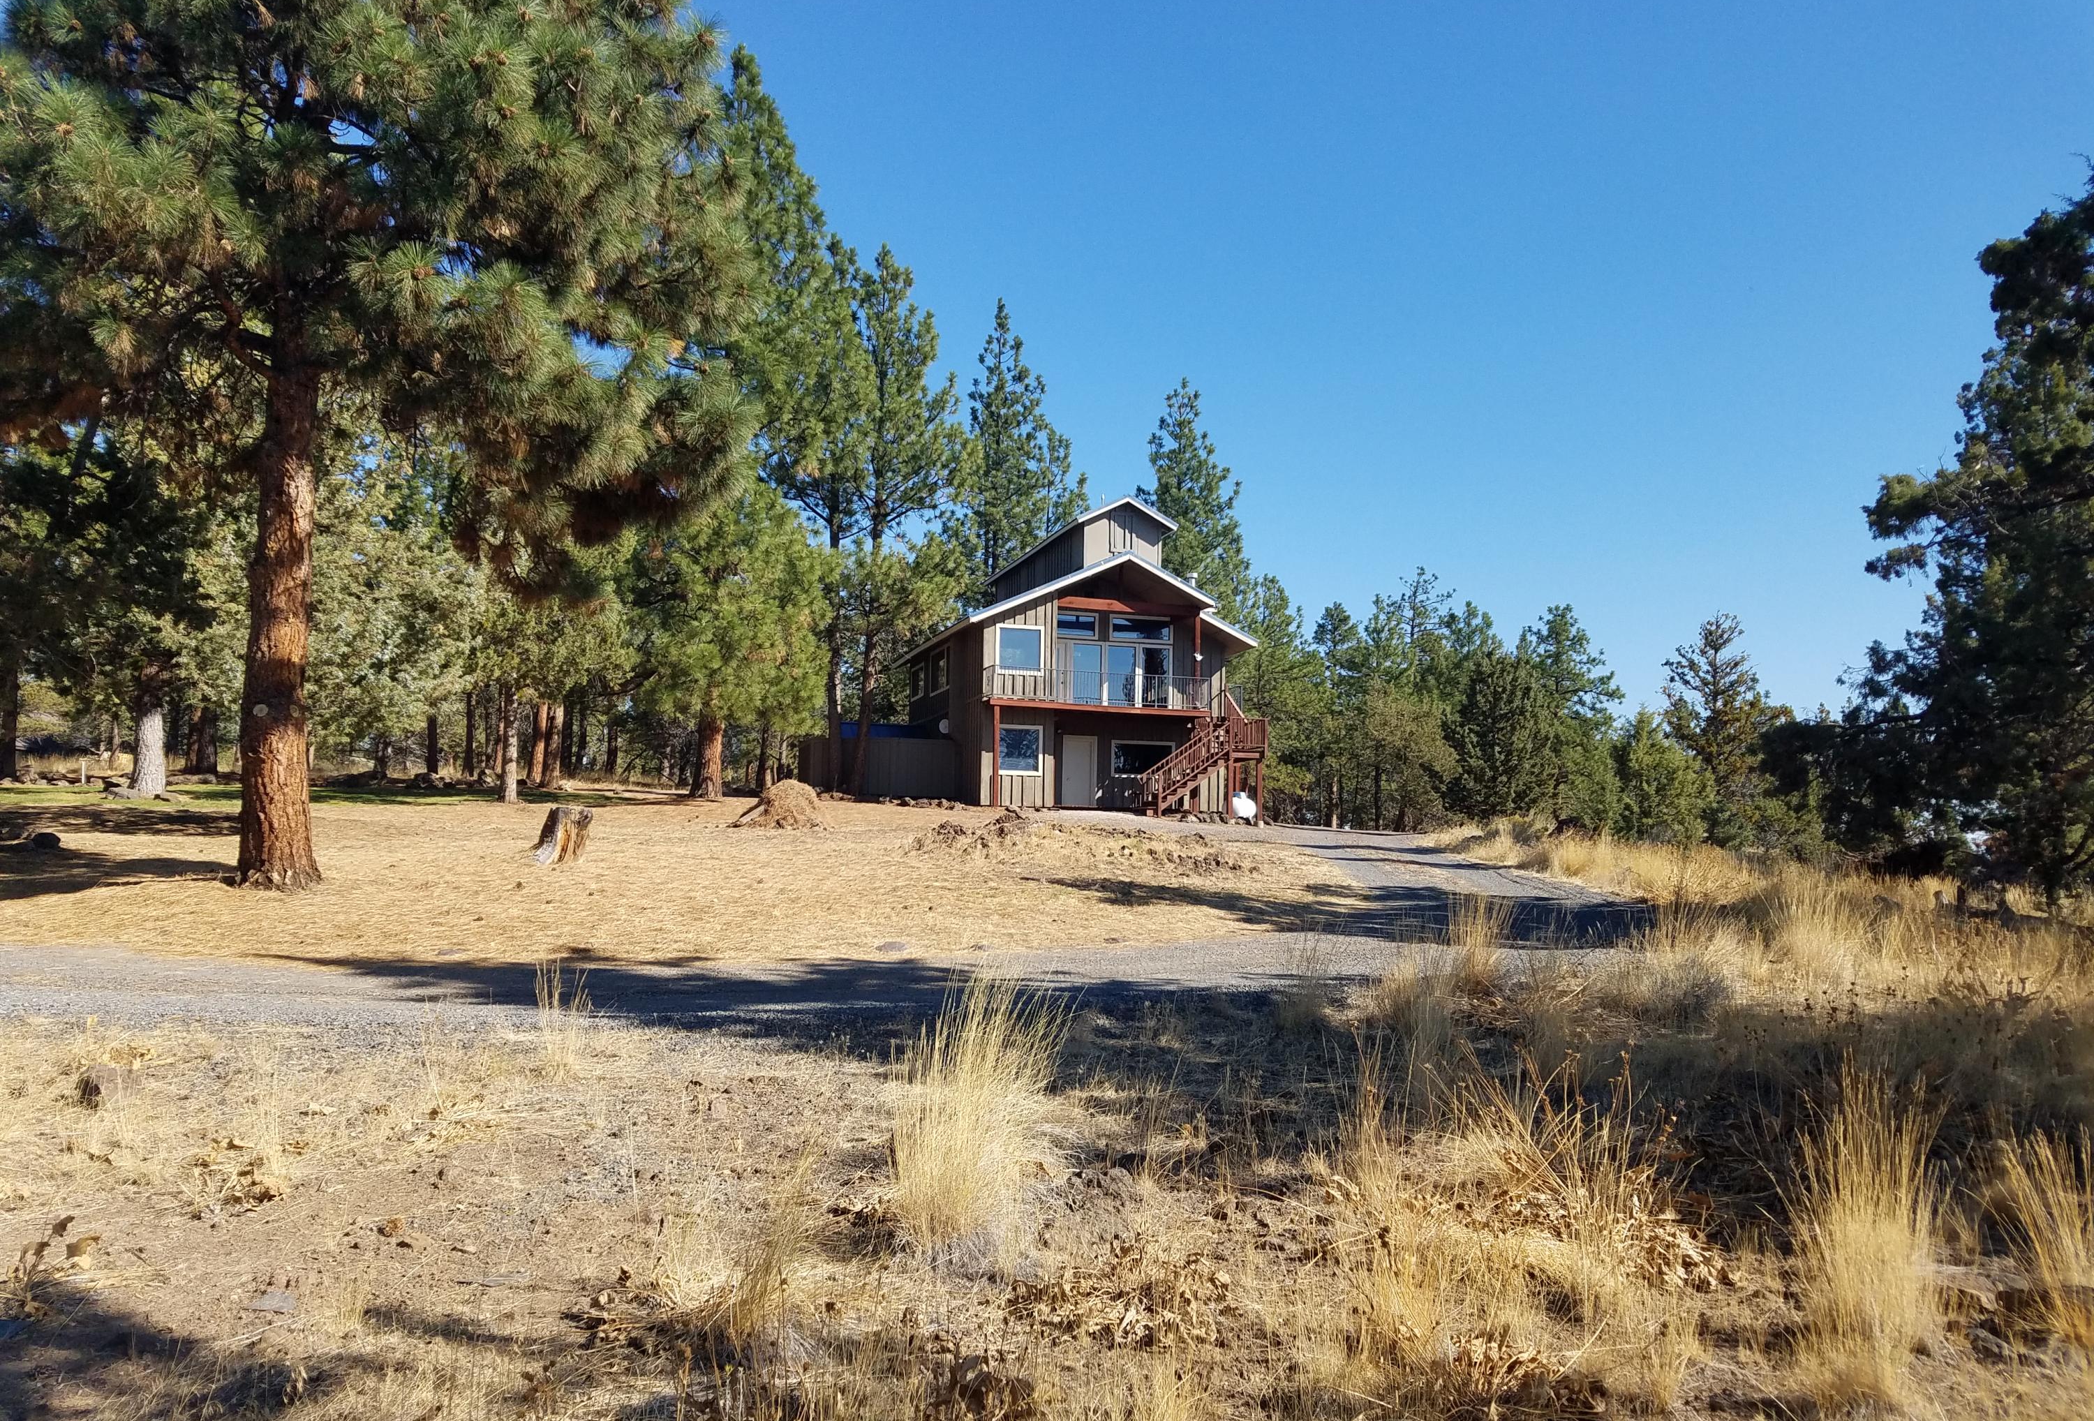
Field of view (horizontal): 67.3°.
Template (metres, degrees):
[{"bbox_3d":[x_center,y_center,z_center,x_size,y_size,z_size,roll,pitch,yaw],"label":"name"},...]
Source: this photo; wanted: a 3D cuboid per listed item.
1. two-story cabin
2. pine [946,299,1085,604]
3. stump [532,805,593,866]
[{"bbox_3d":[0.770,-1.184,49.880,9.800,9.350,11.000,3,-6,-18],"label":"two-story cabin"},{"bbox_3d":[-1.741,-6.283,63.976,5.800,21.600,5.800,1,-6,-2],"label":"pine"},{"bbox_3d":[-6.332,1.635,20.600,0.780,0.780,0.760,3,-6,-17],"label":"stump"}]

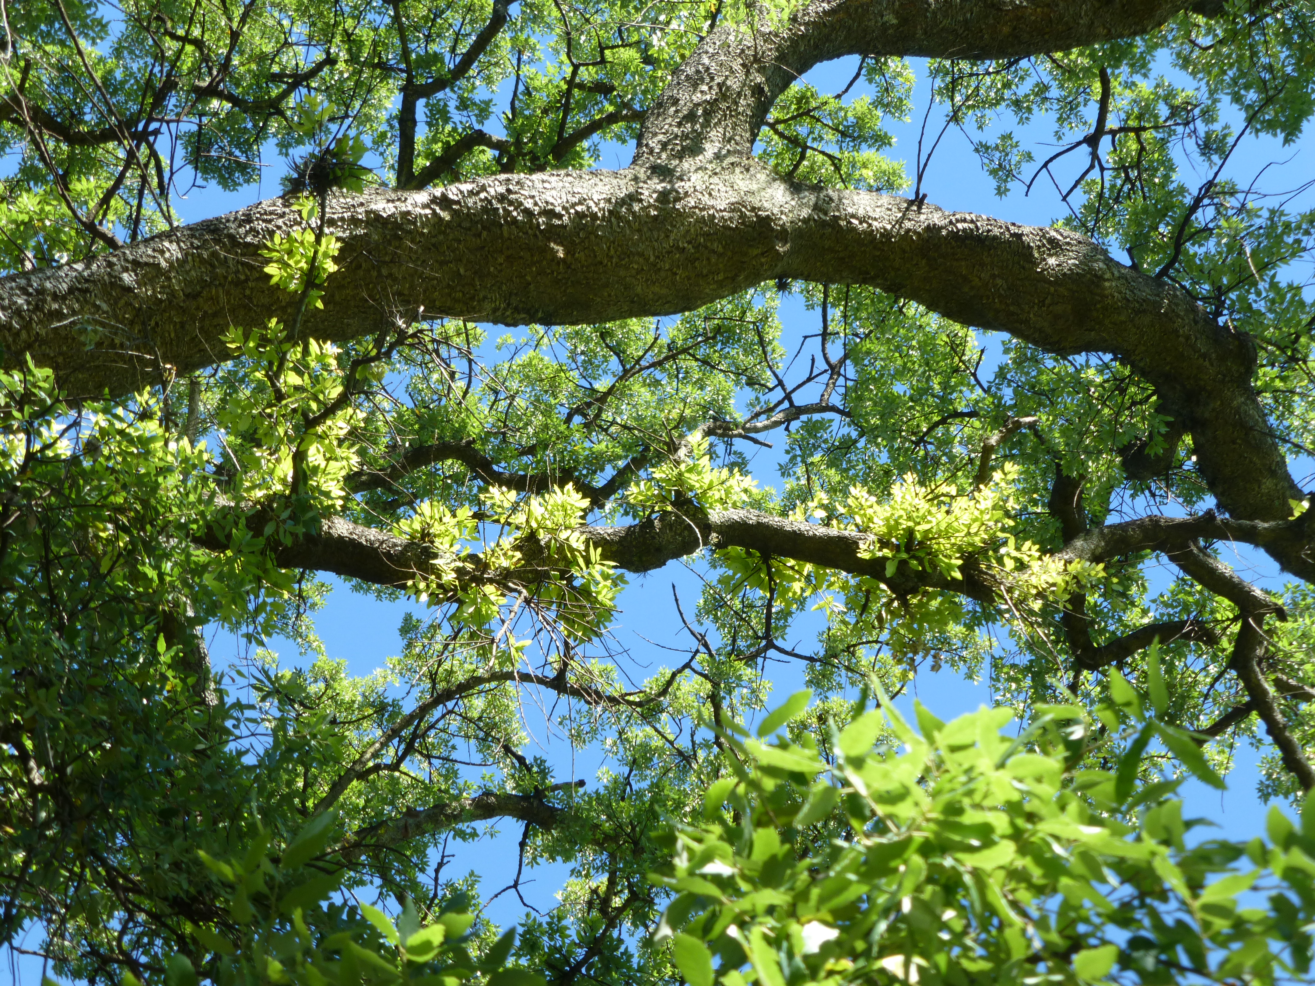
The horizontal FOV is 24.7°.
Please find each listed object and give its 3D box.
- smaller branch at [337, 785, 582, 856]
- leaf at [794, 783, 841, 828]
[{"bbox_3d":[-0.770,1.258,11.500,0.925,0.190,0.190,-11,-37,0],"label":"smaller branch"},{"bbox_3d":[0.143,0.283,2.700,0.050,0.025,0.020,-40,-7,-2],"label":"leaf"}]

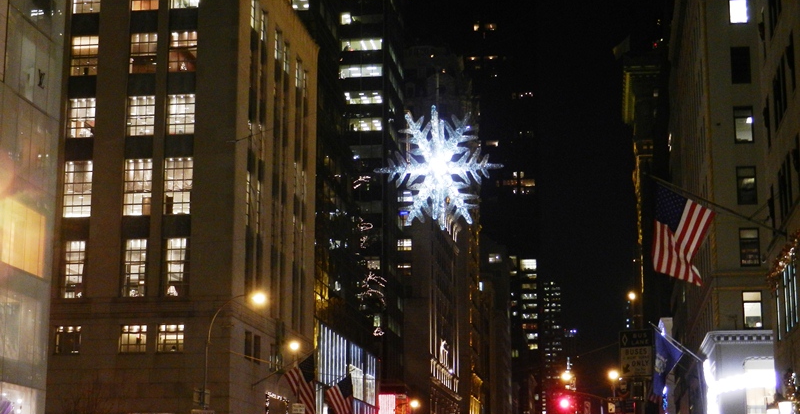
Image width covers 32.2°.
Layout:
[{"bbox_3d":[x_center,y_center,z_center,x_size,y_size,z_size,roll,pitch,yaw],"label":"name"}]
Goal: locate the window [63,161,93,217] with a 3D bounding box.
[{"bbox_3d":[-22.029,-1.246,94.797,2.040,4.000,0.300,-2,-12,8],"label":"window"}]

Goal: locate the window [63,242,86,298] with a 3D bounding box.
[{"bbox_3d":[-21.788,4.239,92.930,1.559,3.901,0.250,-2,-12,8],"label":"window"}]

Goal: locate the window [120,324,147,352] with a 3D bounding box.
[{"bbox_3d":[-17.544,8.657,91.386,1.783,1.829,0.250,-2,-12,8],"label":"window"}]

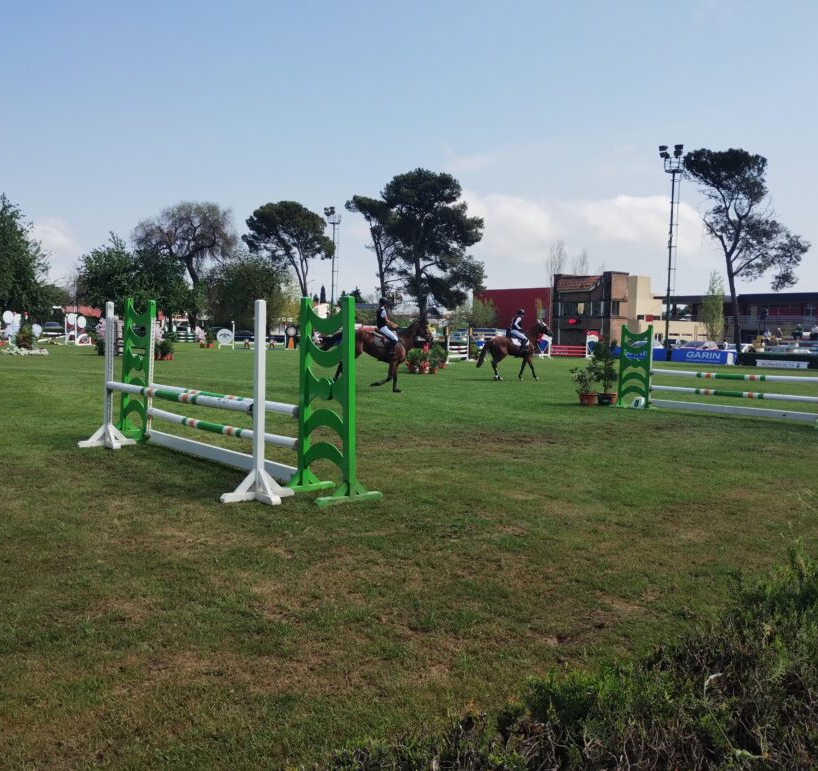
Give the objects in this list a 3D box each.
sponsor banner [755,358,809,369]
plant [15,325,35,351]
[{"bbox_3d":[22.525,-1.262,49.998,3.200,0.400,0.060,2,4,9],"label":"sponsor banner"},{"bbox_3d":[-20.686,-2.582,44.743,0.980,1.280,0.980,0,4,-25],"label":"plant"}]

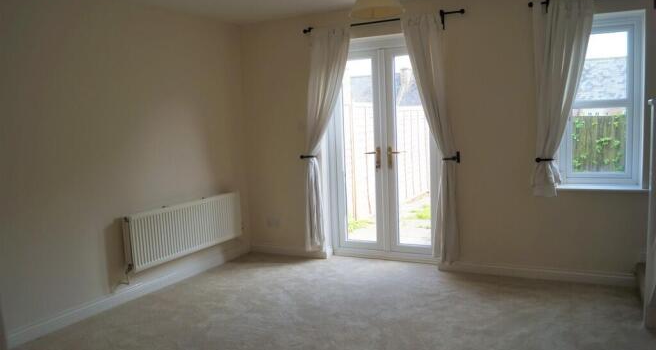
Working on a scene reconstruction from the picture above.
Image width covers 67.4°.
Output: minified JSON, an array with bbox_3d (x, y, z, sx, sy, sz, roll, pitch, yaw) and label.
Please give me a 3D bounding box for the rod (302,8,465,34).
[{"bbox_3d":[0.438,-1.326,4.271,1.520,0.070,0.080,0,6,28],"label":"rod"}]

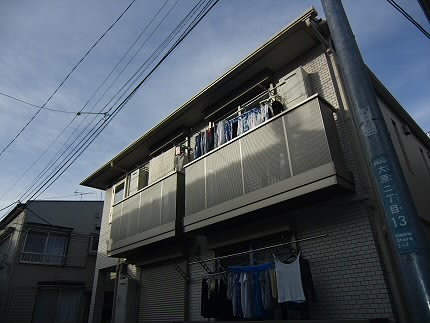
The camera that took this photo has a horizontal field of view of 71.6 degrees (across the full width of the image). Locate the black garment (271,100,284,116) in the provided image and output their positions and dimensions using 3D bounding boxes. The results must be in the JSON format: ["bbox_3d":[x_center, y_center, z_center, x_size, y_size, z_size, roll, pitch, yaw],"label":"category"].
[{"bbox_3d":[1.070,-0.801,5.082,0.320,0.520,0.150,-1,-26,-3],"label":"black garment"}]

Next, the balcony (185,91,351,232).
[{"bbox_3d":[0.642,0.270,5.184,0.532,1.400,3.150,21,-34,-38],"label":"balcony"}]

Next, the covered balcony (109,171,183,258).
[{"bbox_3d":[-1.626,1.443,7.339,0.532,1.397,3.013,21,-34,-38],"label":"covered balcony"}]

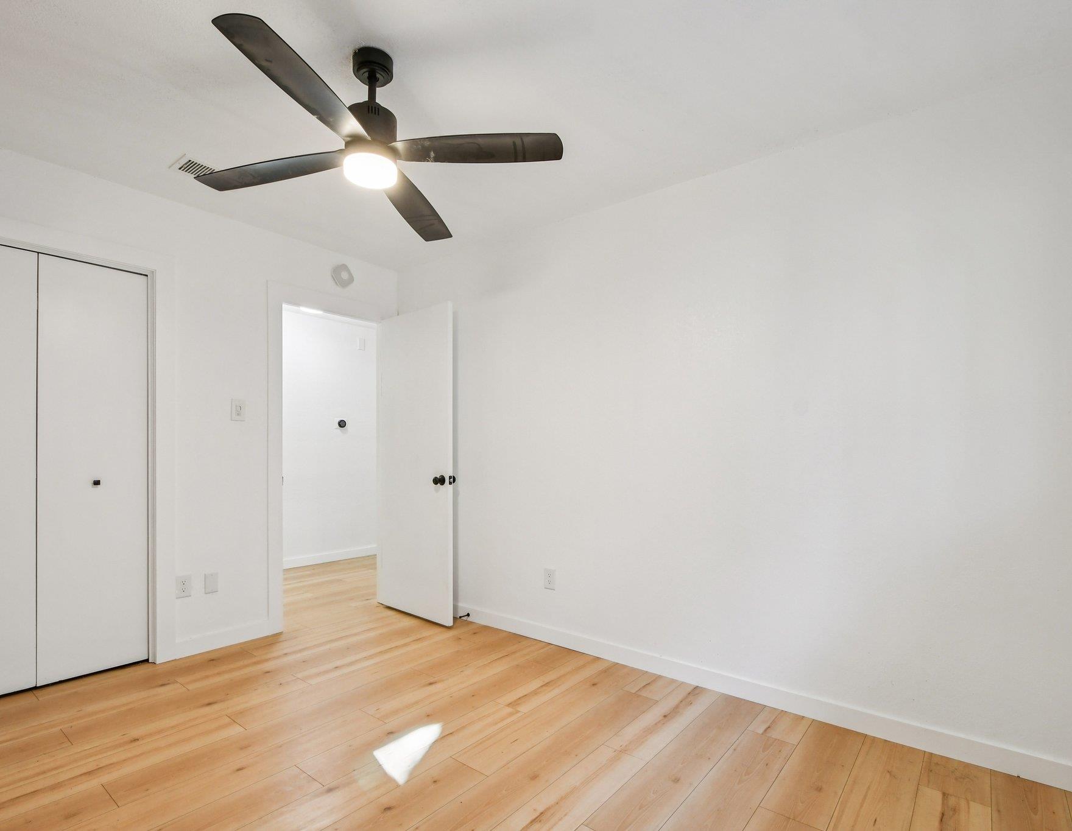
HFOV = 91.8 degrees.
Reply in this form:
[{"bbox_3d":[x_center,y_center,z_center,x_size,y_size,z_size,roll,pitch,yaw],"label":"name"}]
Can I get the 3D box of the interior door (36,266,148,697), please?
[{"bbox_3d":[-2.155,0.265,2.555,0.036,2.000,0.425,-1,-1,40],"label":"interior door"}]

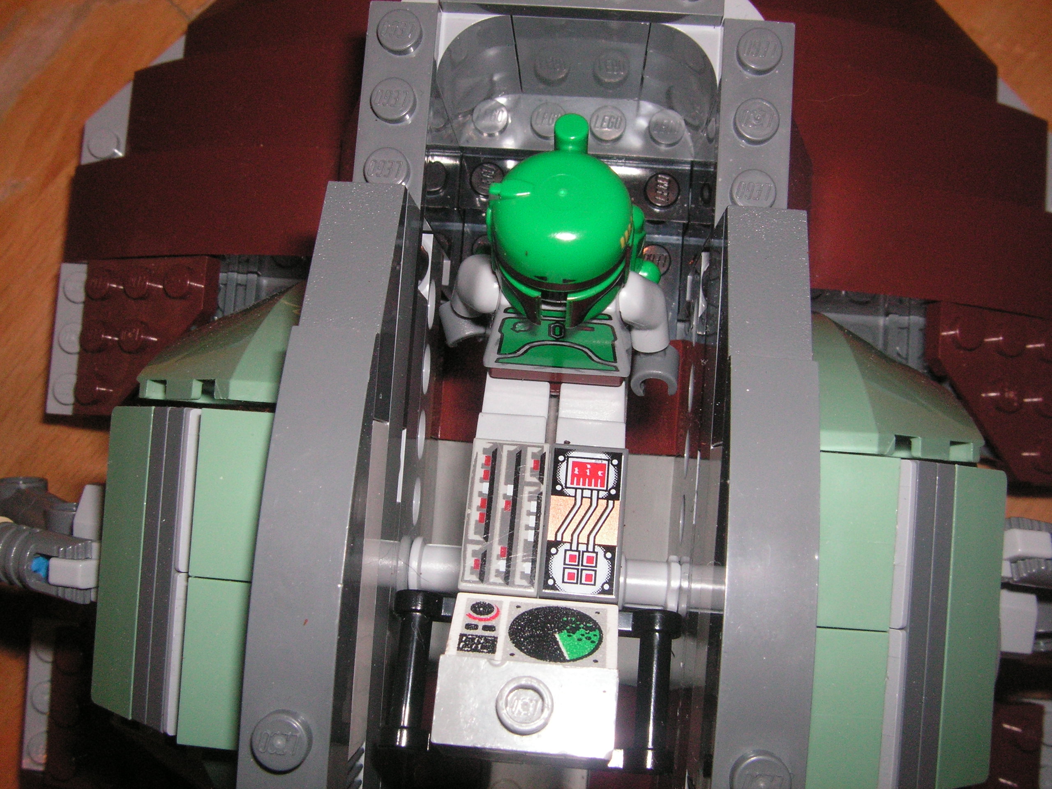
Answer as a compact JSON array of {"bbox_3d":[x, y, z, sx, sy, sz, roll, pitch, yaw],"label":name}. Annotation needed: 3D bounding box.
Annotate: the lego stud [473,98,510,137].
[{"bbox_3d":[-0.005,-0.038,0.158,0.005,0.002,0.005,4,83,3],"label":"lego stud"}]

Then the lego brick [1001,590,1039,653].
[{"bbox_3d":[0.060,0.029,0.149,0.008,0.009,0.008,4,88,4],"label":"lego brick"}]

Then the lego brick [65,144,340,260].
[{"bbox_3d":[-0.048,-0.028,0.170,0.050,0.013,0.016,4,89,28],"label":"lego brick"}]

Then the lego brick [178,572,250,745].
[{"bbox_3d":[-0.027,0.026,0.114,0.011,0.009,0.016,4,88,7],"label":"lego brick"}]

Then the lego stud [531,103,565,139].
[{"bbox_3d":[0.003,-0.037,0.158,0.005,0.002,0.005,4,88,4],"label":"lego stud"}]

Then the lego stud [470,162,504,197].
[{"bbox_3d":[-0.005,-0.029,0.159,0.005,0.002,0.005,4,83,3],"label":"lego stud"}]

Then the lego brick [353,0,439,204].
[{"bbox_3d":[-0.015,-0.031,0.130,0.008,0.005,0.026,4,83,3],"label":"lego brick"}]

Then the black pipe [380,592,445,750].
[{"bbox_3d":[-0.011,0.027,0.114,0.005,0.005,0.016,4,79,0],"label":"black pipe"}]

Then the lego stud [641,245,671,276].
[{"bbox_3d":[0.018,-0.019,0.165,0.005,0.002,0.005,4,83,3],"label":"lego stud"}]

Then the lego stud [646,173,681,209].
[{"bbox_3d":[0.019,-0.028,0.159,0.005,0.002,0.005,4,88,4],"label":"lego stud"}]

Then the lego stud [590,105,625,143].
[{"bbox_3d":[0.011,-0.037,0.158,0.005,0.002,0.005,4,88,4],"label":"lego stud"}]

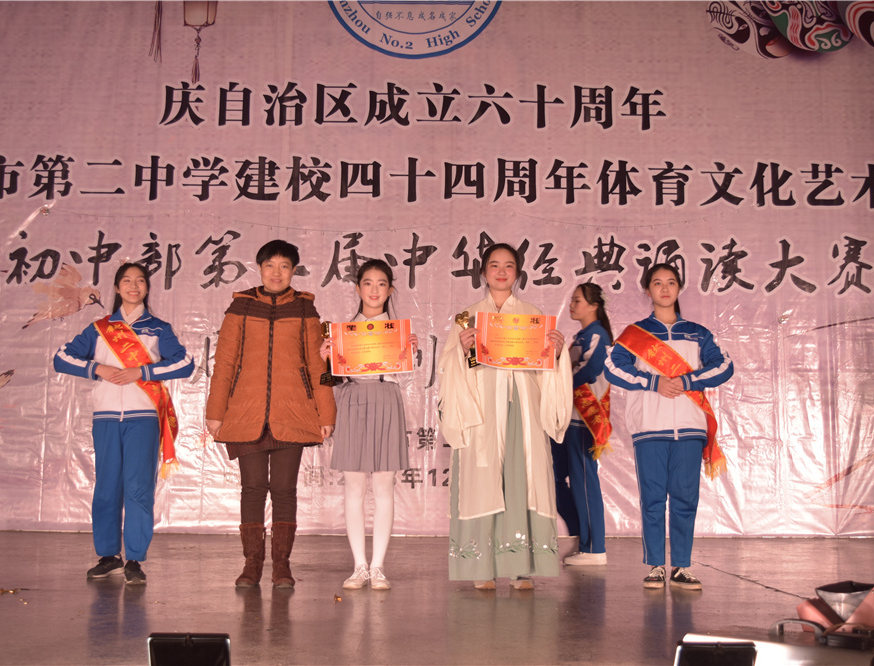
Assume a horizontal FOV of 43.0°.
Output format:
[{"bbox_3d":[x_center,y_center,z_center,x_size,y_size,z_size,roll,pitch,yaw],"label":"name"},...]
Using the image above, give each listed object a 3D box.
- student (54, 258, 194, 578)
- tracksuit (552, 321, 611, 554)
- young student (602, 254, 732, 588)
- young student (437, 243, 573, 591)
[{"bbox_3d":[-1.562,0.424,5.532,0.690,1.575,0.400,1,-6,-8],"label":"student"},{"bbox_3d":[0.849,0.611,6.572,0.387,1.379,0.500,0,-6,6],"label":"tracksuit"},{"bbox_3d":[1.143,0.437,5.484,0.634,1.597,0.400,0,-6,2],"label":"young student"},{"bbox_3d":[0.337,0.379,5.469,0.656,1.692,0.520,1,-6,0],"label":"young student"}]

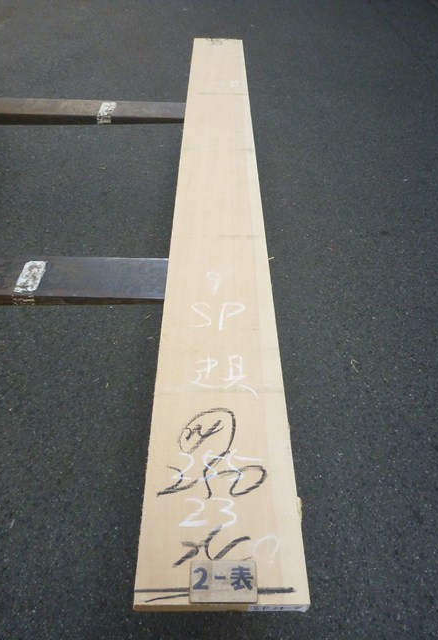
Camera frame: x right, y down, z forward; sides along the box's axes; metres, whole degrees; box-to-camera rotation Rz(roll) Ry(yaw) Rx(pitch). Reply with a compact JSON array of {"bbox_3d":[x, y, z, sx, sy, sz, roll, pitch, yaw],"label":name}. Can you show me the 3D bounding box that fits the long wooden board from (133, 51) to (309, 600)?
[{"bbox_3d":[0.001,-0.479,1.590,0.231,0.025,2.500,1,44,-1],"label":"long wooden board"}]

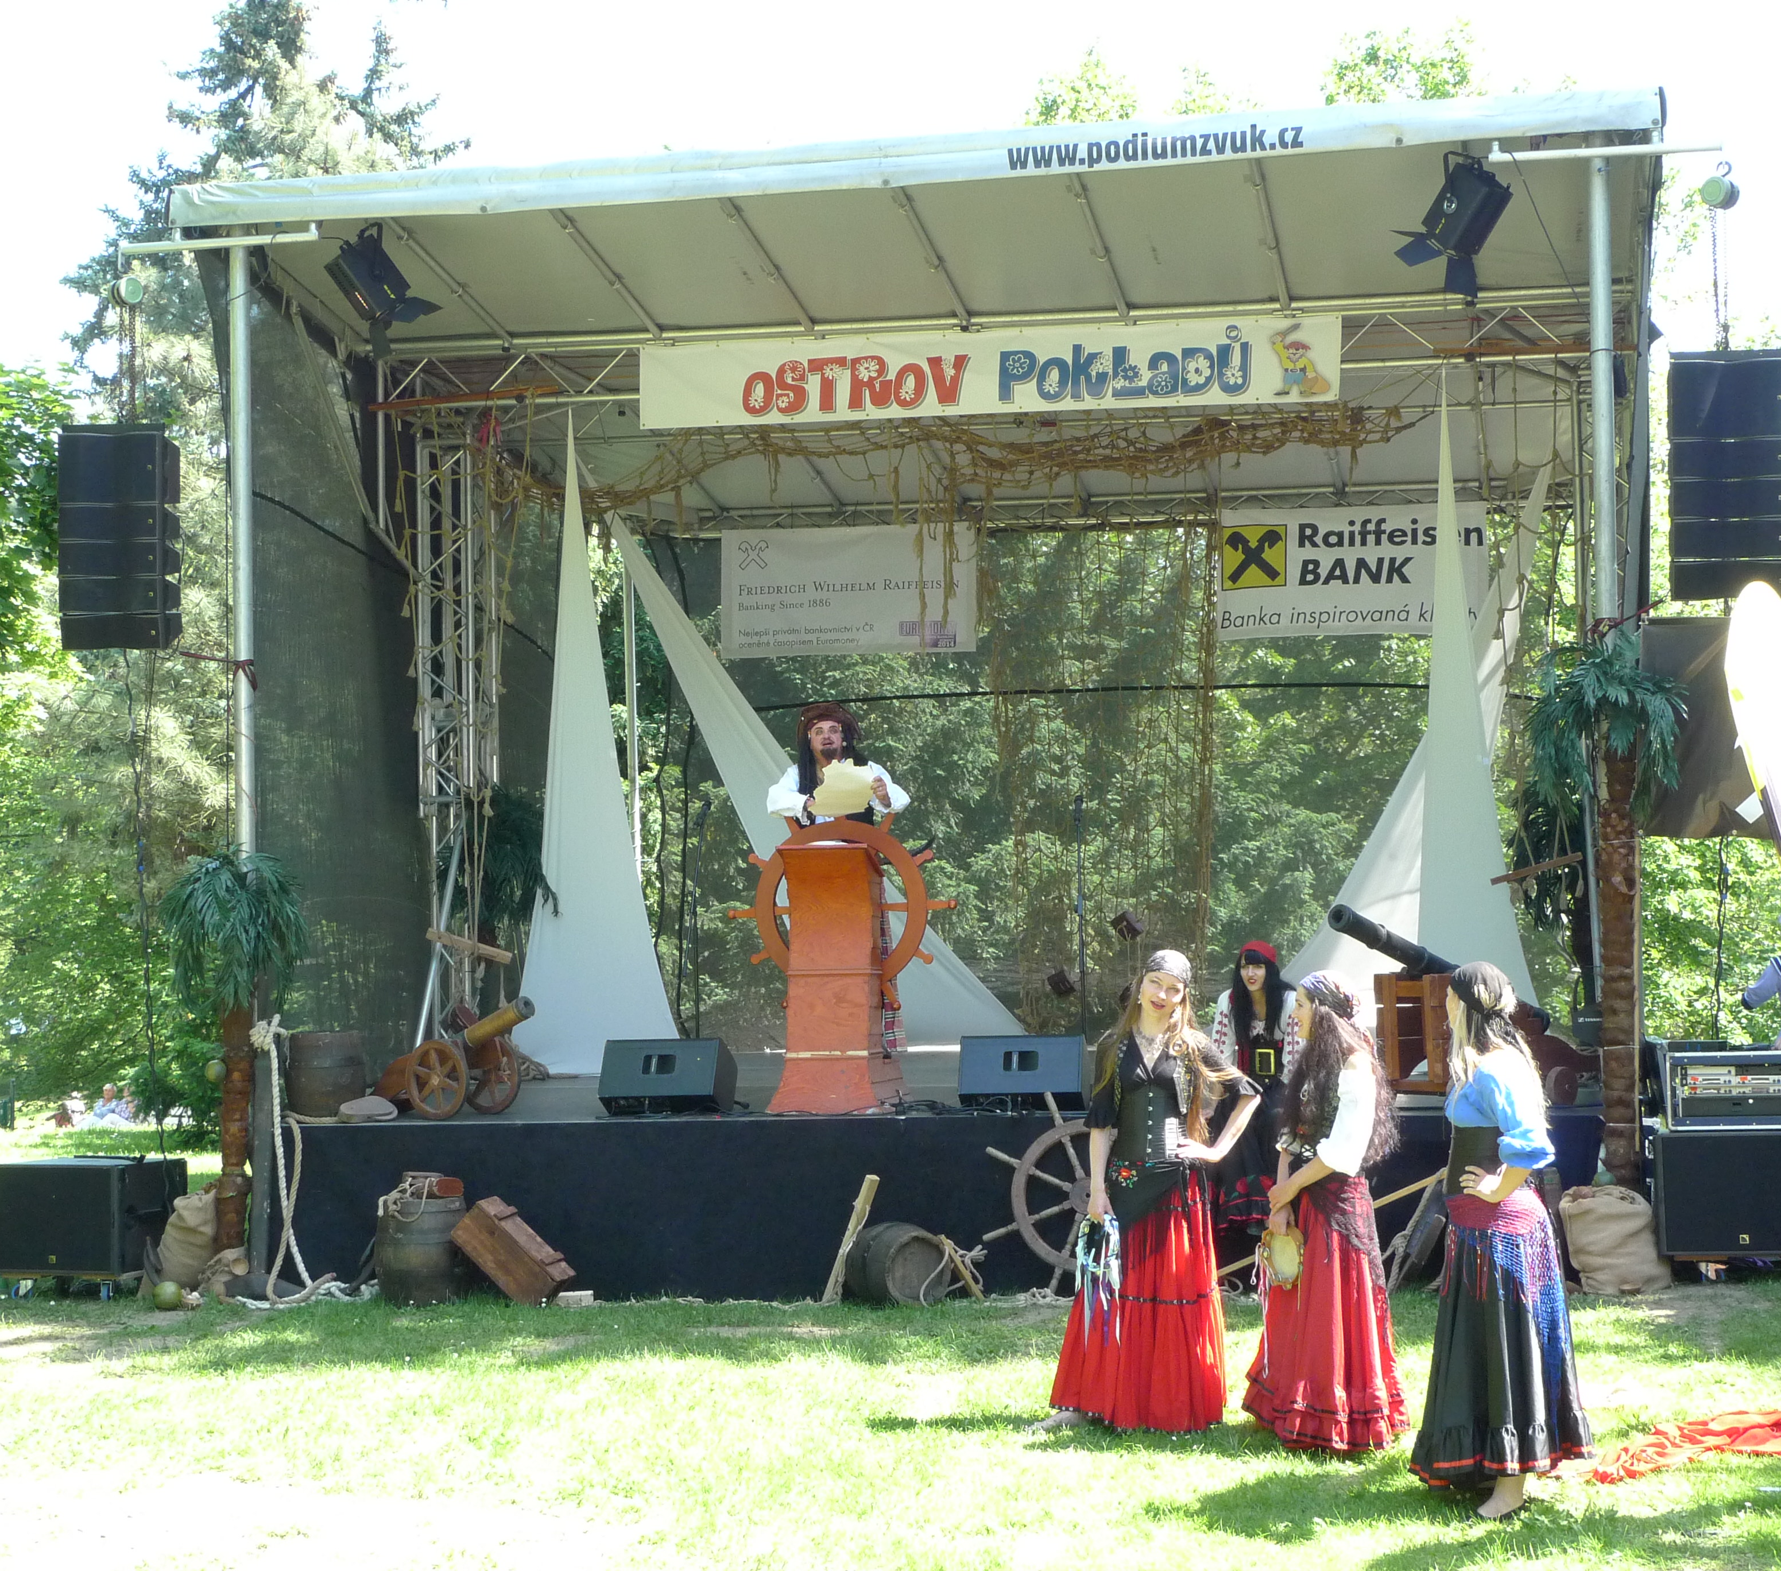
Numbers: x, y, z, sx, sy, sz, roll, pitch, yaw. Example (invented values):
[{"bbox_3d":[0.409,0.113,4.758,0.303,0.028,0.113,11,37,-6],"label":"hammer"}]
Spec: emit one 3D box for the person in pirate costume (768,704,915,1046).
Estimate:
[{"bbox_3d":[-0.262,0.517,15.713,0.700,1.880,0.480,-1,-2,6],"label":"person in pirate costume"}]

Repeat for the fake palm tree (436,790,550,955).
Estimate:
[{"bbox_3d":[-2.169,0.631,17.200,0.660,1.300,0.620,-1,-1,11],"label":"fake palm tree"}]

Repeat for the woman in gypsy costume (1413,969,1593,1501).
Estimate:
[{"bbox_3d":[1.831,1.366,9.500,0.550,1.650,0.520,-1,-1,12],"label":"woman in gypsy costume"}]

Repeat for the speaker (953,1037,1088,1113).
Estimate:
[{"bbox_3d":[0.625,1.339,14.750,0.580,0.350,0.470,-1,-1,11],"label":"speaker"}]

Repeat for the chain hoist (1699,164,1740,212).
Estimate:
[{"bbox_3d":[3.705,-2.674,14.050,0.160,0.210,0.140,1,-3,-41],"label":"chain hoist"}]

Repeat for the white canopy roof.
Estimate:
[{"bbox_3d":[0.592,-2.418,17.869,7.100,1.000,6.400,-1,-2,11],"label":"white canopy roof"}]

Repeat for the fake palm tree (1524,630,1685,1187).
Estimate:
[{"bbox_3d":[3.231,0.739,14.200,0.740,2.900,0.720,-1,-2,11],"label":"fake palm tree"}]

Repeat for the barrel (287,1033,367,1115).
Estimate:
[{"bbox_3d":[-2.851,1.460,15.900,0.405,0.420,0.405,-1,-2,11],"label":"barrel"}]

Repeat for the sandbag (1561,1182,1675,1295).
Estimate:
[{"bbox_3d":[3.229,2.021,14.000,0.480,0.470,0.420,-1,-2,11],"label":"sandbag"}]

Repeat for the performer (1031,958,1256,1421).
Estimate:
[{"bbox_3d":[0.900,1.391,10.850,0.680,1.640,0.500,-1,-1,-2],"label":"performer"}]

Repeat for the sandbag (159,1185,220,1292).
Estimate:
[{"bbox_3d":[-3.567,2.294,15.950,0.340,0.530,0.330,-1,-2,11],"label":"sandbag"}]

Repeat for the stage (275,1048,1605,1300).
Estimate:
[{"bbox_3d":[0.550,1.968,16.477,6.114,0.810,4.400,-1,-1,11],"label":"stage"}]

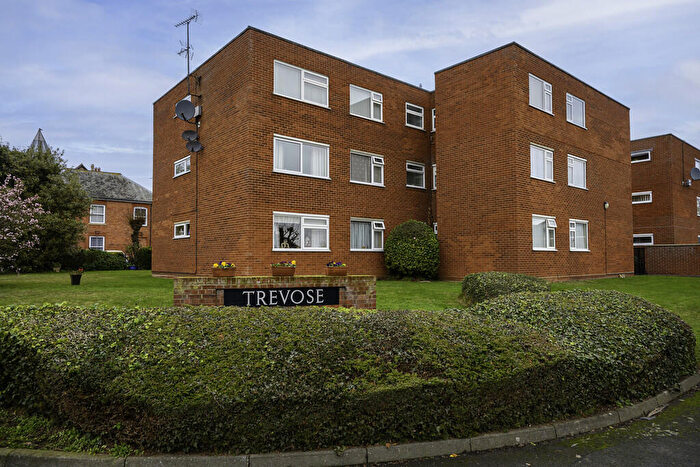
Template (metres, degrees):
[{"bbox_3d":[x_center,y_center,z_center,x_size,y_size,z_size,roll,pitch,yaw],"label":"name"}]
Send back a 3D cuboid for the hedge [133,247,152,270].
[{"bbox_3d":[-14.380,1.741,32.500,1.700,1.700,1.200,0,-3,-6],"label":"hedge"}]

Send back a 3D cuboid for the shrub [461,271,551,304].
[{"bbox_3d":[3.310,1.168,10.000,1.700,0.680,1.150,-1,-3,14],"label":"shrub"}]

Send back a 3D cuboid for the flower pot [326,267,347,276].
[{"bbox_3d":[-0.231,0.664,8.180,0.375,0.150,0.170,1,-3,-14],"label":"flower pot"}]

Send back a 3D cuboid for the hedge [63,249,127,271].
[{"bbox_3d":[-17.792,1.811,32.500,4.200,1.500,1.200,0,-3,-6],"label":"hedge"}]

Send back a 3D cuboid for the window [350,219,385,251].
[{"bbox_3d":[0.675,0.072,17.755,1.730,1.240,0.120,3,-4,-40],"label":"window"}]

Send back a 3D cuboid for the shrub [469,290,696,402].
[{"bbox_3d":[3.150,1.360,6.350,3.000,0.860,2.300,2,-4,-32],"label":"shrub"}]

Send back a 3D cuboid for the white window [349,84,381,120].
[{"bbox_3d":[0.639,-4.976,18.007,1.746,1.178,0.120,2,-4,-41],"label":"white window"}]

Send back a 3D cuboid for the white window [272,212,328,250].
[{"bbox_3d":[-1.612,-0.014,15.825,2.330,1.250,0.120,3,-4,-40],"label":"white window"}]

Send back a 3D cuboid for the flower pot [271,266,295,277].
[{"bbox_3d":[-1.070,0.603,7.400,0.380,0.160,0.170,0,-3,-13],"label":"flower pot"}]

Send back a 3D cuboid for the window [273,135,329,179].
[{"bbox_3d":[-1.615,-2.561,15.900,2.338,1.219,0.120,2,-4,-41],"label":"window"}]

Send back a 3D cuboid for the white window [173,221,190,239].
[{"bbox_3d":[-6.710,-0.134,18.726,0.120,0.650,1.750,3,-4,-40],"label":"white window"}]

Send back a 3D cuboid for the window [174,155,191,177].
[{"bbox_3d":[-6.783,-2.681,18.945,0.120,0.650,1.770,3,-4,-40],"label":"window"}]

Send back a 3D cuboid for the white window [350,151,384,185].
[{"bbox_3d":[0.679,-2.465,17.906,1.730,1.240,0.120,3,-4,-40],"label":"white window"}]

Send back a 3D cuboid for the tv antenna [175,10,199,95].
[{"bbox_3d":[-5.991,-6.652,17.153,1.300,2.900,0.450,-3,-4,40],"label":"tv antenna"}]

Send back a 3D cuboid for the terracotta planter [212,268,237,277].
[{"bbox_3d":[-2.076,0.645,7.720,0.400,0.145,0.170,1,-3,-14],"label":"terracotta planter"}]

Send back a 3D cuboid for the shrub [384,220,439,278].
[{"bbox_3d":[2.319,0.615,17.600,2.030,2.200,2.000,0,-3,0],"label":"shrub"}]

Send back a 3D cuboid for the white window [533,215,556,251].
[{"bbox_3d":[6.984,0.006,16.828,1.775,1.254,0.120,2,-4,-41],"label":"white window"}]

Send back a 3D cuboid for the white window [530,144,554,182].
[{"bbox_3d":[7.054,-2.552,17.113,1.730,1.250,0.120,3,-4,-40],"label":"white window"}]

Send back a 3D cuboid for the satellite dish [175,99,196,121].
[{"bbox_3d":[-6.001,-4.520,16.961,0.760,0.780,0.400,0,-8,-7],"label":"satellite dish"}]

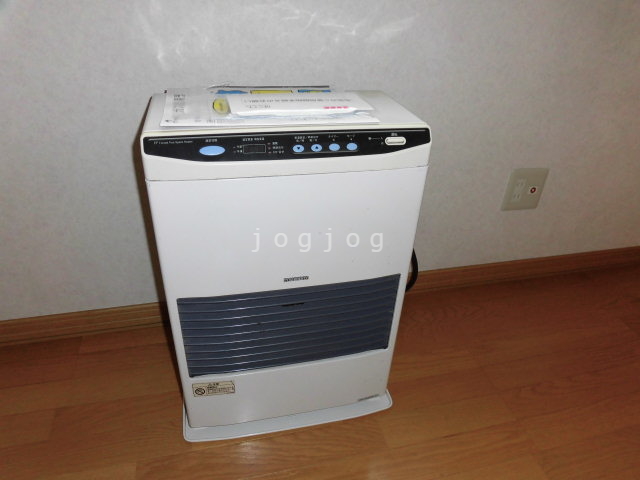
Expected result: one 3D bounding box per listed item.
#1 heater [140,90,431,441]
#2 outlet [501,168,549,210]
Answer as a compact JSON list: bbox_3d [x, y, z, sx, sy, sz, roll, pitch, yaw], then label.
[{"bbox_3d":[-0.066,0.061,0.856,0.438,0.612,0.270,-5,33,-13],"label":"heater"},{"bbox_3d":[0.559,-0.138,1.208,0.116,0.120,0.010,-5,32,-14],"label":"outlet"}]

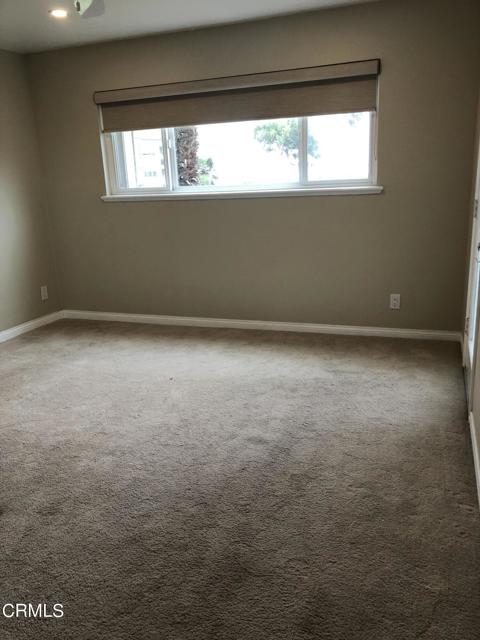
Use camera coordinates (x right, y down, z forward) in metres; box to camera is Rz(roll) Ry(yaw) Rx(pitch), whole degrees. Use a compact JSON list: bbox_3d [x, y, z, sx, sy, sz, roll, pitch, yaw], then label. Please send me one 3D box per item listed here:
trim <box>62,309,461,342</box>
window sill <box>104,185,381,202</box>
[{"bbox_3d":[-0.054,0.035,4.563,3.707,0.081,0.015,3,17,20],"label":"trim"},{"bbox_3d":[-0.080,-1.027,4.249,2.446,0.057,0.085,3,17,20],"label":"window sill"}]

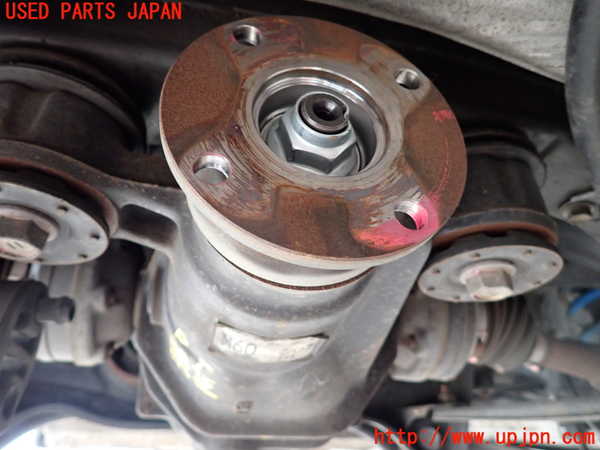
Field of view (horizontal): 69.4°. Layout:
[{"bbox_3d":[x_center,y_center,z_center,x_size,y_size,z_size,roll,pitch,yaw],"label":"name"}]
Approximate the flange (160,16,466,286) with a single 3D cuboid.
[{"bbox_3d":[0.004,-0.028,0.175,0.112,0.112,0.045,7,-31,-11],"label":"flange"}]

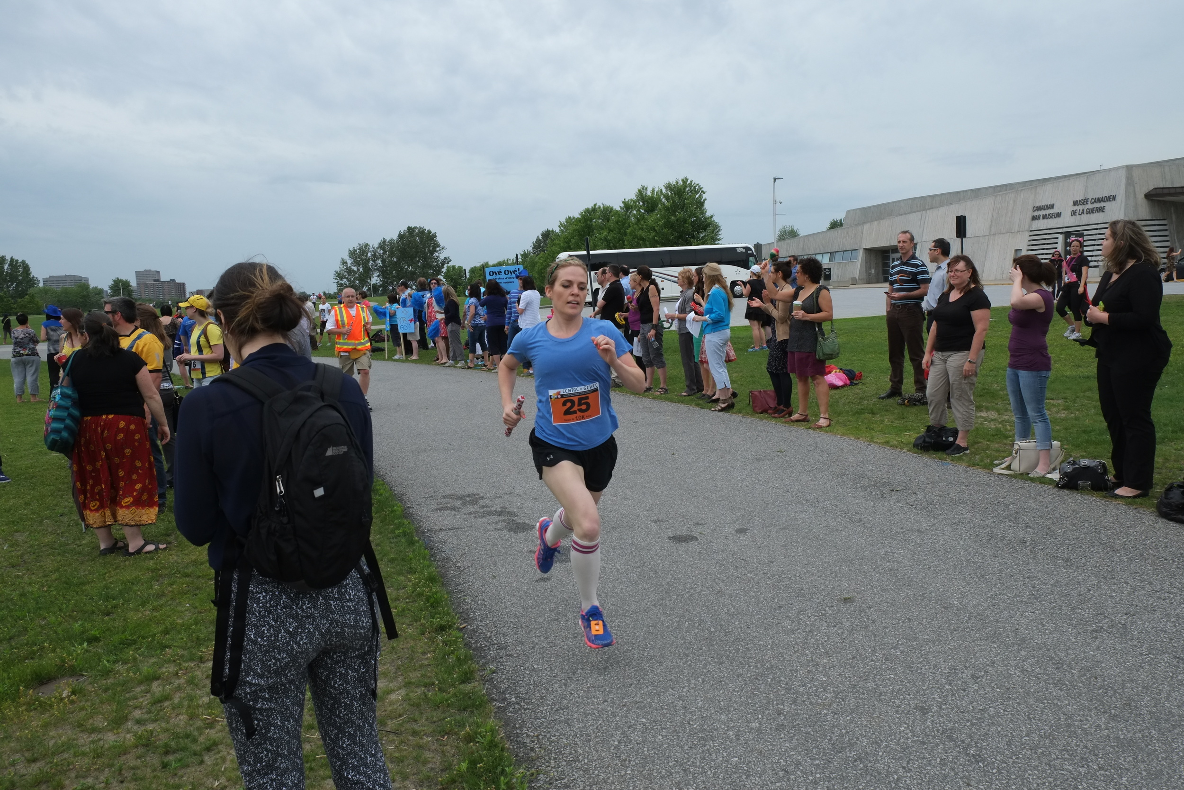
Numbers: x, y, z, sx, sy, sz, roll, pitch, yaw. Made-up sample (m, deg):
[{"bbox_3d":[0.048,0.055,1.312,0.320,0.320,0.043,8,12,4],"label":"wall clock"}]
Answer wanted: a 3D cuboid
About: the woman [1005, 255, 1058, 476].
[{"bbox_3d":[3.411,-0.251,6.900,0.420,1.650,0.460,-5,7,-17],"label":"woman"}]

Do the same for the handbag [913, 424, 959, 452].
[{"bbox_3d":[2.911,0.348,7.565,0.330,0.220,0.200,-1,7,6],"label":"handbag"}]

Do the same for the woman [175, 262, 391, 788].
[{"bbox_3d":[-0.708,0.558,2.100,0.460,1.670,0.430,-8,9,-35],"label":"woman"}]

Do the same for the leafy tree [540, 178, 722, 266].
[{"bbox_3d":[3.631,-14.553,82.000,16.500,11.000,11.000,-2,7,0],"label":"leafy tree"}]

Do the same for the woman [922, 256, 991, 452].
[{"bbox_3d":[3.098,-0.347,7.500,0.400,1.650,0.560,-7,8,-34],"label":"woman"}]

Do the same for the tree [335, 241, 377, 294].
[{"bbox_3d":[-39.770,-21.235,150.000,7.500,9.300,7.500,-3,7,0],"label":"tree"}]

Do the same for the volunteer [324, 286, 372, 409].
[{"bbox_3d":[-3.678,-0.759,13.500,0.680,1.750,0.480,-4,7,-11],"label":"volunteer"}]

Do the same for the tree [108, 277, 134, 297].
[{"bbox_3d":[-116.773,-25.877,220.000,6.300,6.600,6.300,-3,7,0],"label":"tree"}]

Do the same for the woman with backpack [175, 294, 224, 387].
[{"bbox_3d":[-4.030,-0.177,9.200,0.440,1.690,0.450,-9,9,-39],"label":"woman with backpack"}]

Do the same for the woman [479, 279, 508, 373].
[{"bbox_3d":[-1.770,-1.257,16.100,0.460,1.660,0.370,-8,9,-37],"label":"woman"}]

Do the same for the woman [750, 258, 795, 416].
[{"bbox_3d":[1.904,-0.599,9.350,0.430,1.630,0.420,-4,7,-5],"label":"woman"}]

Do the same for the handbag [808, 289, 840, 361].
[{"bbox_3d":[2.214,-0.686,8.500,0.270,0.700,0.140,-5,7,-17],"label":"handbag"}]

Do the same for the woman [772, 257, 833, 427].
[{"bbox_3d":[2.118,-0.528,8.936,0.500,1.680,0.500,-6,8,-31],"label":"woman"}]

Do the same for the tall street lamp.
[{"bbox_3d":[12.708,-10.738,60.476,0.680,8.001,0.300,-2,7,0],"label":"tall street lamp"}]

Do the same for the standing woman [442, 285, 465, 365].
[{"bbox_3d":[-2.807,-1.397,17.900,0.380,1.640,0.430,-2,7,9],"label":"standing woman"}]

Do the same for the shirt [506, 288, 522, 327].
[{"bbox_3d":[-1.235,-1.525,15.500,0.550,0.680,0.280,-2,7,3],"label":"shirt"}]

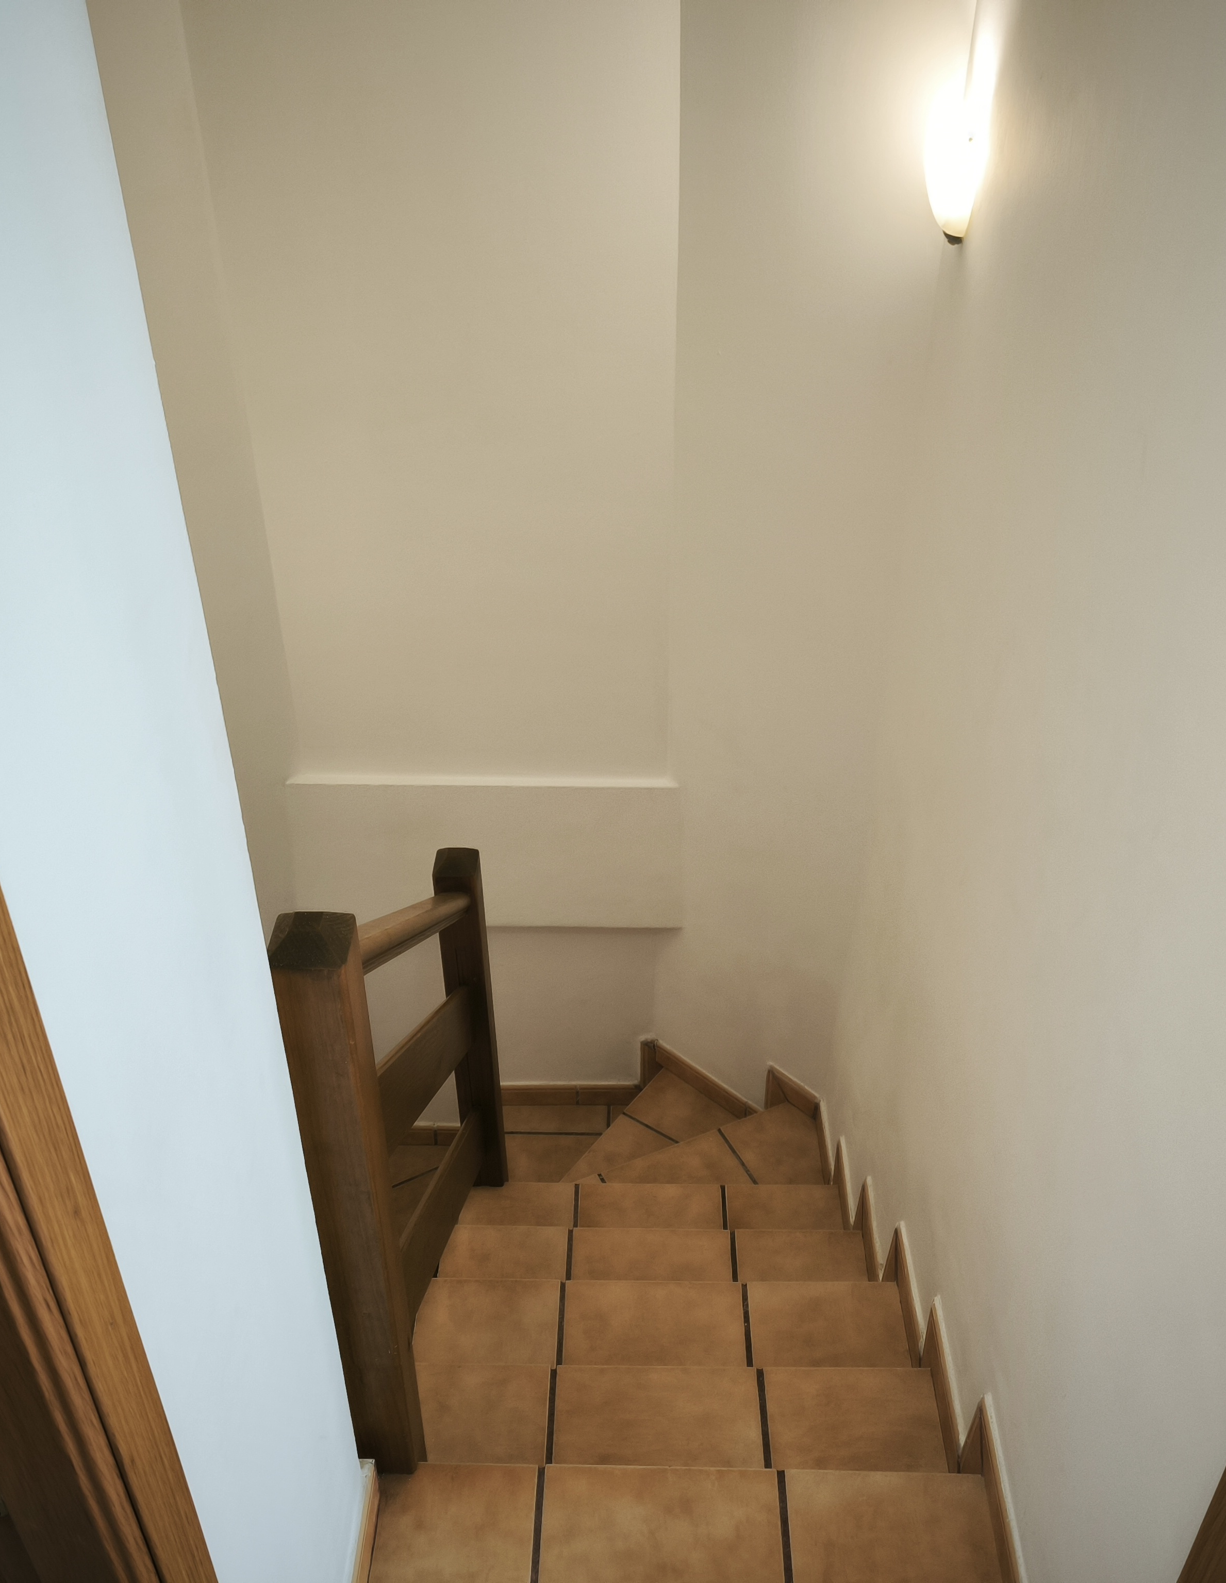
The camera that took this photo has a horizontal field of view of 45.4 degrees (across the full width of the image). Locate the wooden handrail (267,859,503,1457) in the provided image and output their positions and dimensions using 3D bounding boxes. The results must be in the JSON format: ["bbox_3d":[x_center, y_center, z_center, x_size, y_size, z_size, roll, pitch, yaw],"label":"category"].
[{"bbox_3d":[-0.304,0.526,2.474,0.089,1.752,1.196,0,36,1],"label":"wooden handrail"}]

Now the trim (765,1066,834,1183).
[{"bbox_3d":[0.474,0.889,3.712,0.141,0.164,0.385,0,36,1],"label":"trim"}]

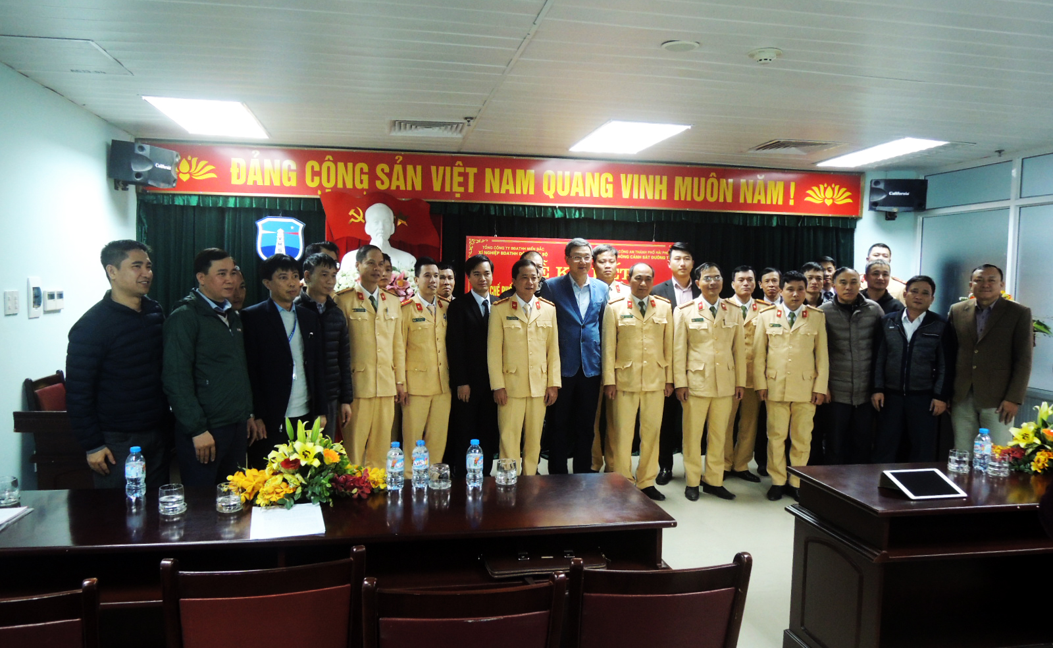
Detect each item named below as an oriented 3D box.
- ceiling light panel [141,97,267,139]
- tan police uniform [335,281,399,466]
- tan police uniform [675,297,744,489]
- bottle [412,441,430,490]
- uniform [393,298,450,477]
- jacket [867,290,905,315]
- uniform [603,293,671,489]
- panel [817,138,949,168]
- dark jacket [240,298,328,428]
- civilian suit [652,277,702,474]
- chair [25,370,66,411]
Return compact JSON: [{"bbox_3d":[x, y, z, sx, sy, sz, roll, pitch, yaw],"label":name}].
[{"bbox_3d":[-2.146,-1.411,5.001,0.583,0.050,1.165,0,4,-11],"label":"ceiling light panel"},{"bbox_3d":[-1.081,0.455,4.944,0.480,1.448,0.300,-1,4,-25],"label":"tan police uniform"},{"bbox_3d":[1.309,0.484,5.220,0.480,1.348,0.280,0,4,-11],"label":"tan police uniform"},{"bbox_3d":[-0.383,0.508,2.648,0.061,0.179,0.061,0,4,-11],"label":"bottle"},{"bbox_3d":[-0.683,0.469,4.870,0.460,1.357,0.280,-1,4,-28],"label":"uniform"},{"bbox_3d":[2.816,0.070,5.832,0.500,0.680,0.280,3,4,26],"label":"jacket"},{"bbox_3d":[0.789,0.468,5.170,0.480,1.370,0.280,0,4,-11],"label":"uniform"},{"bbox_3d":[2.842,-1.382,5.837,0.570,0.080,1.180,0,4,-11],"label":"panel"},{"bbox_3d":[-1.290,0.198,3.900,0.470,0.690,0.280,-2,5,-42],"label":"dark jacket"},{"bbox_3d":[1.176,0.394,5.596,0.470,1.550,0.280,2,4,12],"label":"civilian suit"},{"bbox_3d":[-2.507,0.770,4.243,0.550,0.955,0.450,0,4,-9],"label":"chair"}]

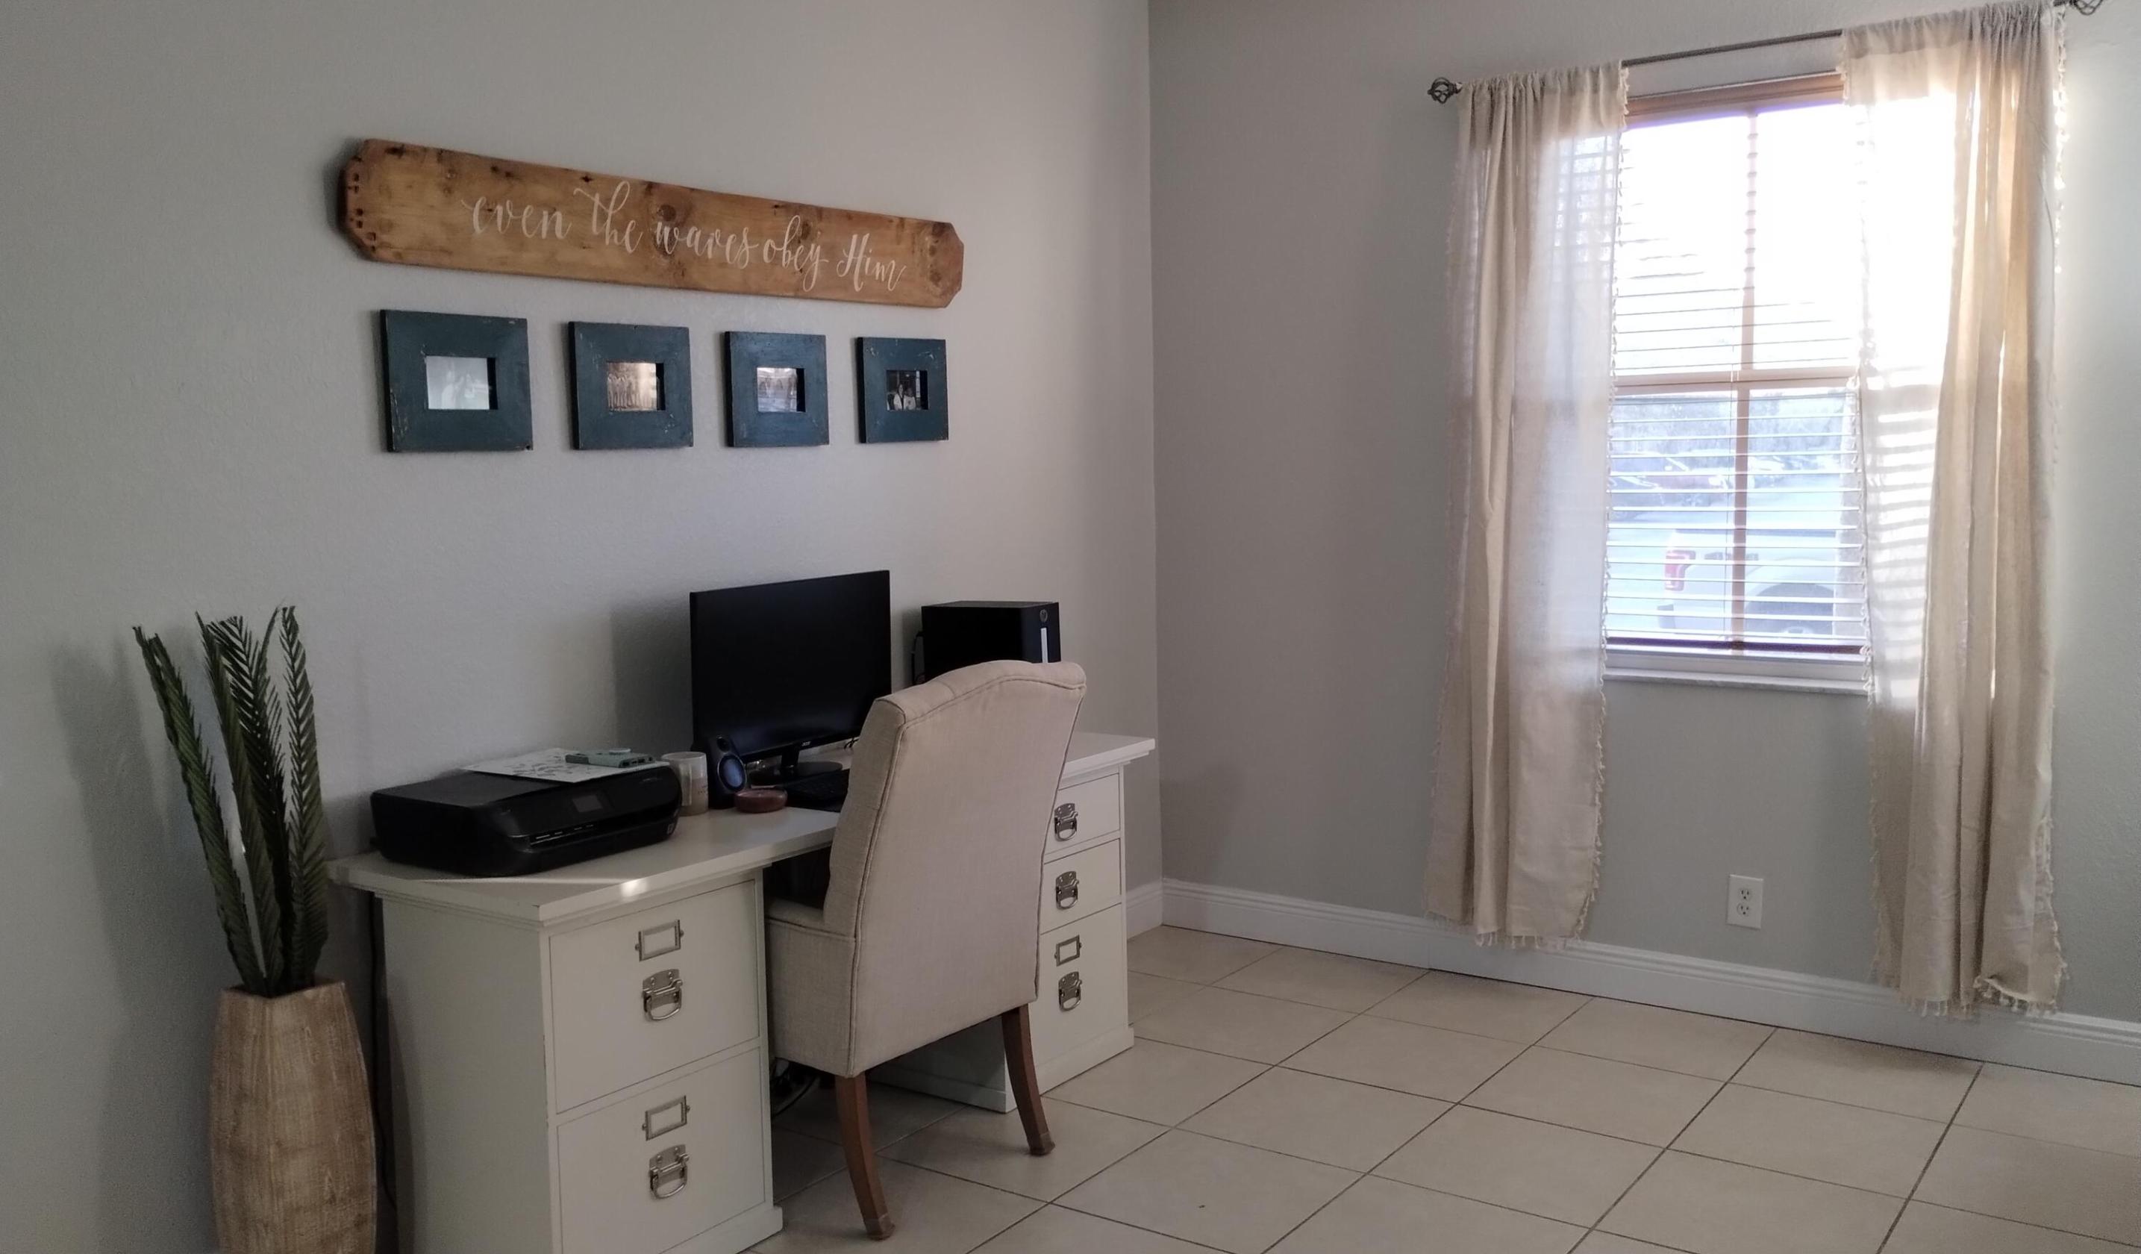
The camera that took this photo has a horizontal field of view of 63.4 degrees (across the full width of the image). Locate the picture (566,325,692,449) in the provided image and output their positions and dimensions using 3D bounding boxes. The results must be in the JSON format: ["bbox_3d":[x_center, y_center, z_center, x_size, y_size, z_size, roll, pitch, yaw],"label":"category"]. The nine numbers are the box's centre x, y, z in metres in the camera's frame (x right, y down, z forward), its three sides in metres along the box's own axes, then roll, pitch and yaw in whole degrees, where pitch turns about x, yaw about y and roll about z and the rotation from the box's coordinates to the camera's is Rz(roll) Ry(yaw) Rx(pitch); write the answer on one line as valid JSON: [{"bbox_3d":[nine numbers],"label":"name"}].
[{"bbox_3d":[-0.871,-0.476,3.451,0.020,0.241,0.290,3,7,35],"label":"picture"}]

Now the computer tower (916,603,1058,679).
[{"bbox_3d":[-0.190,0.108,4.309,0.308,0.336,0.153,3,7,35],"label":"computer tower"}]

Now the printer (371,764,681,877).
[{"bbox_3d":[-0.950,0.328,3.068,0.345,0.125,0.430,3,7,35],"label":"printer"}]

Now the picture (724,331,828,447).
[{"bbox_3d":[-0.663,-0.536,3.939,0.021,0.251,0.303,3,7,35],"label":"picture"}]

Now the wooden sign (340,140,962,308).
[{"bbox_3d":[-0.750,-0.802,3.597,0.025,0.202,1.661,3,7,35],"label":"wooden sign"}]

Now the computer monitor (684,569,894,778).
[{"bbox_3d":[-0.619,0.113,3.864,0.199,0.434,0.626,3,7,35],"label":"computer monitor"}]

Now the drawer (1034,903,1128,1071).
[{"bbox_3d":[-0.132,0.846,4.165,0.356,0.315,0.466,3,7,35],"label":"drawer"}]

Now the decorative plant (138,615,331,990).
[{"bbox_3d":[-1.346,0.296,2.797,0.187,0.644,0.274,3,7,35],"label":"decorative plant"}]

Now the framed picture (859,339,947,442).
[{"bbox_3d":[-0.395,-0.560,4.122,0.020,0.240,0.298,3,7,35],"label":"framed picture"}]

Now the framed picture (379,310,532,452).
[{"bbox_3d":[-1.144,-0.454,3.252,0.021,0.250,0.303,3,7,35],"label":"framed picture"}]

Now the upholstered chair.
[{"bbox_3d":[-0.410,0.603,3.556,0.699,1.024,0.571,3,7,35],"label":"upholstered chair"}]

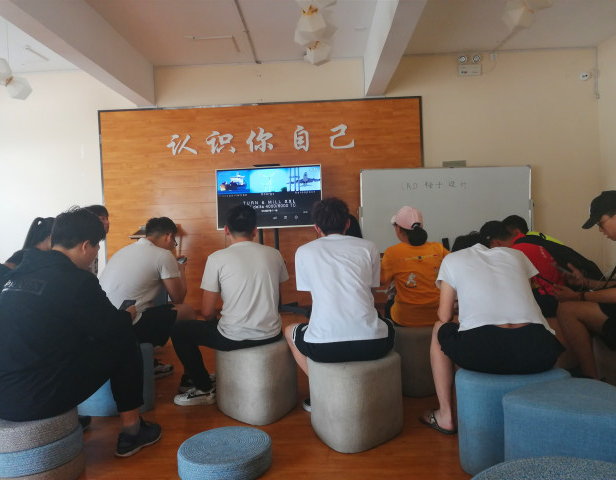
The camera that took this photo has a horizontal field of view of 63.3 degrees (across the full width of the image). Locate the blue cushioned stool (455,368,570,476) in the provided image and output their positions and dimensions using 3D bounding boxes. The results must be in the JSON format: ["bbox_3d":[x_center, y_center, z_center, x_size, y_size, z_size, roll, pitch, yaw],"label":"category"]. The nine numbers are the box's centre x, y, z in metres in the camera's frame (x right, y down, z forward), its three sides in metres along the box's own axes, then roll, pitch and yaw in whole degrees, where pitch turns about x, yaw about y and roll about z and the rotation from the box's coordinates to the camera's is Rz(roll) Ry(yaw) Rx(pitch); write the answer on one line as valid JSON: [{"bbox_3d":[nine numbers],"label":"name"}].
[{"bbox_3d":[0.923,0.756,2.257,0.490,0.400,0.490,-2,2,2],"label":"blue cushioned stool"}]

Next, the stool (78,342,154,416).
[{"bbox_3d":[-1.220,0.817,3.138,0.475,0.400,0.470,-2,2,2],"label":"stool"}]

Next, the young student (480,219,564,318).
[{"bbox_3d":[1.359,0.383,3.225,0.740,1.060,0.520,-1,2,34],"label":"young student"}]

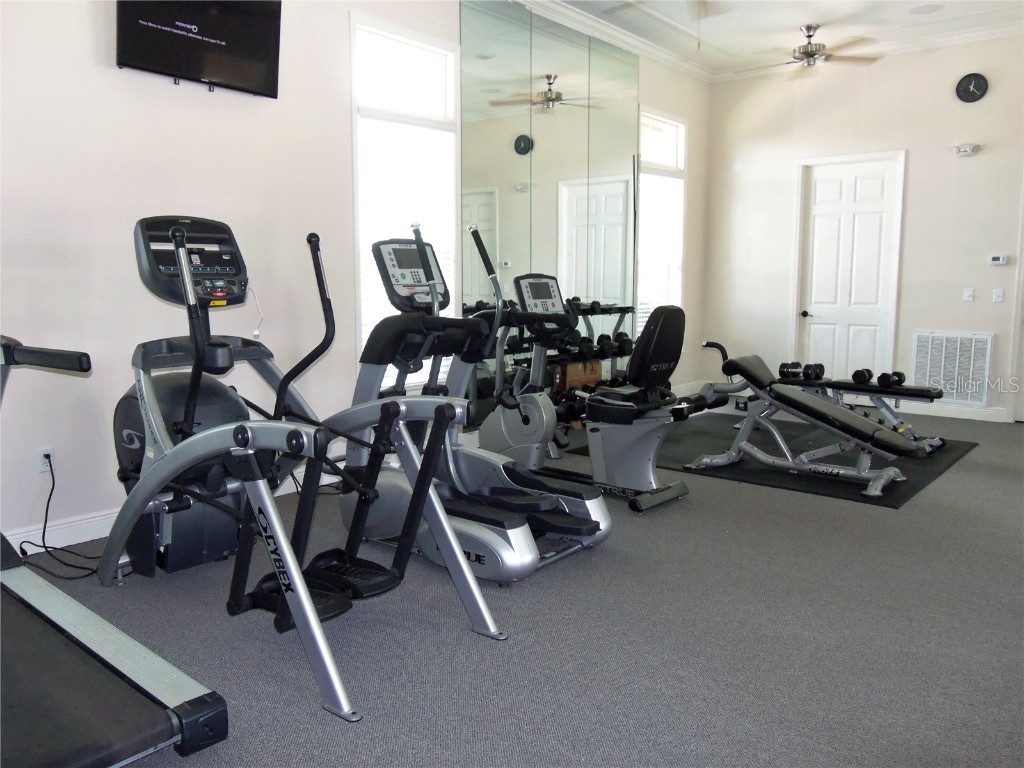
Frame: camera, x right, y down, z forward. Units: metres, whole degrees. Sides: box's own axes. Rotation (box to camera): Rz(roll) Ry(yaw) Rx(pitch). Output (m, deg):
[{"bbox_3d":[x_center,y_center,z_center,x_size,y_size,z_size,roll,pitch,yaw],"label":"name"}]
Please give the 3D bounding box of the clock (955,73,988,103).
[{"bbox_3d":[4.154,-2.673,6.937,0.252,0.252,0.040,6,10,40],"label":"clock"}]

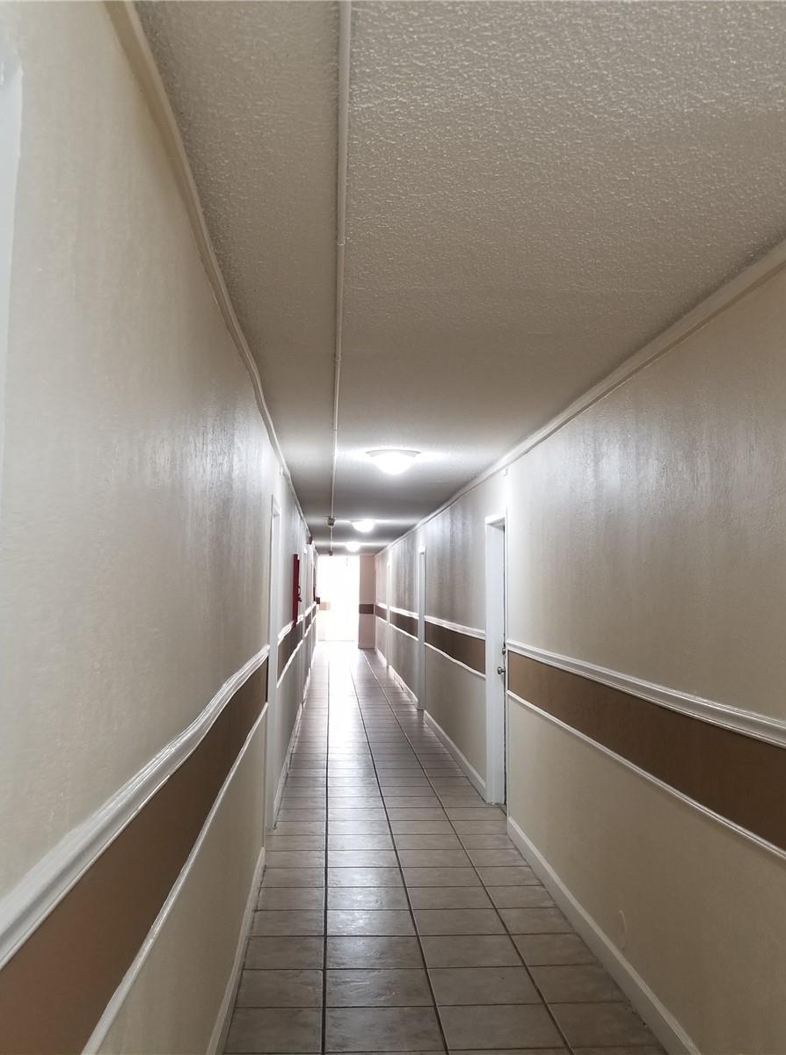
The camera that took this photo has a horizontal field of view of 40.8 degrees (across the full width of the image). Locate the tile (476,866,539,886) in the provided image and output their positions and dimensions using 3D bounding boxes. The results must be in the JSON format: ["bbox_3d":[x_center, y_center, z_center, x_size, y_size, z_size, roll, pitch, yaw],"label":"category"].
[{"bbox_3d":[0.634,1.900,5.746,0.321,0.010,0.390,1,-3,-3],"label":"tile"}]

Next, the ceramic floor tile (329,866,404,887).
[{"bbox_3d":[-0.149,1.863,5.611,0.400,0.010,0.382,1,-3,-3],"label":"ceramic floor tile"}]

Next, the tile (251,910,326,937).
[{"bbox_3d":[-0.479,1.842,4.892,0.331,0.010,0.390,1,-3,-3],"label":"tile"}]

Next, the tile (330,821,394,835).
[{"bbox_3d":[-0.222,1.963,6.898,0.407,0.010,0.394,1,-3,-3],"label":"tile"}]

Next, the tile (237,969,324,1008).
[{"bbox_3d":[-0.426,1.765,4.037,0.324,0.010,0.382,1,-3,-3],"label":"tile"}]

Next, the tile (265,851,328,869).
[{"bbox_3d":[-0.576,1.910,6.069,0.383,0.010,0.390,1,-3,-3],"label":"tile"}]

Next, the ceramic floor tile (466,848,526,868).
[{"bbox_3d":[0.598,1.894,6.045,0.312,0.010,0.382,1,-3,-3],"label":"ceramic floor tile"}]

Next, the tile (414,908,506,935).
[{"bbox_3d":[0.304,1.820,4.859,0.400,0.010,0.382,1,-3,-3],"label":"tile"}]

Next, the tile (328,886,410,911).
[{"bbox_3d":[-0.128,1.872,5.319,0.407,0.010,0.394,1,-3,-3],"label":"tile"}]

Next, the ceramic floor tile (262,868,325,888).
[{"bbox_3d":[-0.526,1.890,5.692,0.333,0.010,0.394,1,-3,-3],"label":"ceramic floor tile"}]

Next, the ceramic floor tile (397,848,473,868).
[{"bbox_3d":[0.240,1.919,6.117,0.408,0.010,0.390,1,-3,-3],"label":"ceramic floor tile"}]

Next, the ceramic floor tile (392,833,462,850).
[{"bbox_3d":[0.217,1.941,6.510,0.408,0.010,0.390,1,-3,-3],"label":"ceramic floor tile"}]

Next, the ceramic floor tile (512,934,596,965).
[{"bbox_3d":[0.697,1.831,4.568,0.304,0.010,0.390,1,-3,-3],"label":"ceramic floor tile"}]

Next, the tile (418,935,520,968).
[{"bbox_3d":[0.328,1.797,4.471,0.400,0.010,0.382,1,-3,-3],"label":"tile"}]

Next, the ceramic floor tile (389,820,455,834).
[{"bbox_3d":[0.193,1.964,6.903,0.408,0.010,0.390,1,-3,-3],"label":"ceramic floor tile"}]

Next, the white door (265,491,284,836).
[{"bbox_3d":[-0.779,0.871,6.357,0.140,2.050,0.944,1,-3,-3],"label":"white door"}]

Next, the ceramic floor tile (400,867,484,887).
[{"bbox_3d":[0.264,1.896,5.724,0.408,0.010,0.390,1,-3,-3],"label":"ceramic floor tile"}]

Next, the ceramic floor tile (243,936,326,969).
[{"bbox_3d":[-0.453,1.822,4.508,0.329,0.010,0.394,1,-3,-3],"label":"ceramic floor tile"}]

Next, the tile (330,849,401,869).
[{"bbox_3d":[-0.174,1.914,6.093,0.408,0.010,0.390,1,-3,-3],"label":"tile"}]

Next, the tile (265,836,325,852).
[{"bbox_3d":[-0.603,1.933,6.462,0.391,0.010,0.390,1,-3,-3],"label":"tile"}]

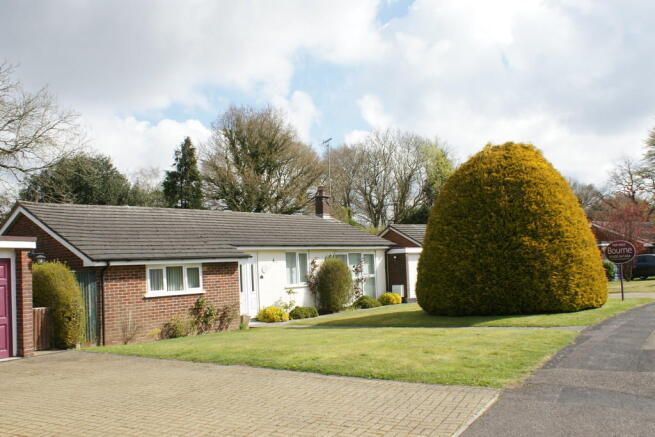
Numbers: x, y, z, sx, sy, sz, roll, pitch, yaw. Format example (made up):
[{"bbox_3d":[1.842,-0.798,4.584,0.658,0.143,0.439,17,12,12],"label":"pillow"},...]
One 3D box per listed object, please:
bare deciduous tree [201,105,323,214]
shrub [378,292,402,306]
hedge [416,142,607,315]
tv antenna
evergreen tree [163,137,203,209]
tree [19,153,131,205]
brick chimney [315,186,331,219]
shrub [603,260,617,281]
[{"bbox_3d":[-4.726,-1.540,39.796,8.940,13.600,8.490,-2,-5,-7],"label":"bare deciduous tree"},{"bbox_3d":[2.377,3.030,20.601,0.900,0.470,0.800,-3,-5,6],"label":"shrub"},{"bbox_3d":[5.891,0.226,17.514,5.650,5.230,5.600,-4,-5,18],"label":"hedge"},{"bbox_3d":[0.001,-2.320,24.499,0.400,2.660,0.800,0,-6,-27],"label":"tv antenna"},{"bbox_3d":[-10.404,-0.238,39.727,3.300,11.530,3.300,-1,-5,-15],"label":"evergreen tree"},{"bbox_3d":[-16.534,0.556,35.722,7.390,9.830,7.020,0,-5,-25],"label":"tree"},{"bbox_3d":[-0.179,-0.707,24.499,0.500,1.420,0.520,-7,-7,42],"label":"brick chimney"},{"bbox_3d":[15.757,2.983,31.002,1.250,1.130,1.200,-5,-6,26],"label":"shrub"}]

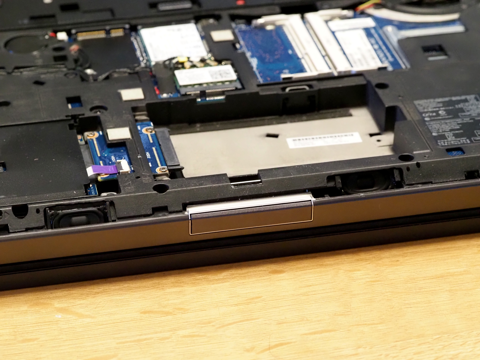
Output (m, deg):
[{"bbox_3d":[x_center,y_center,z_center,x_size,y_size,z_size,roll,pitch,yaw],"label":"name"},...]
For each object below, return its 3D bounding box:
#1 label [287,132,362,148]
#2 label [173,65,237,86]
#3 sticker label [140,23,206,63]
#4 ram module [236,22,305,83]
[{"bbox_3d":[0.040,-0.018,0.785,0.035,0.001,0.010,-6,28,-8],"label":"label"},{"bbox_3d":[-0.017,-0.051,0.827,0.029,0.001,0.018,-6,28,-8],"label":"label"},{"bbox_3d":[-0.034,-0.071,0.865,0.029,0.001,0.043,-6,28,-8],"label":"sticker label"},{"bbox_3d":[0.016,-0.067,0.865,0.025,0.003,0.070,-6,28,-8],"label":"ram module"}]

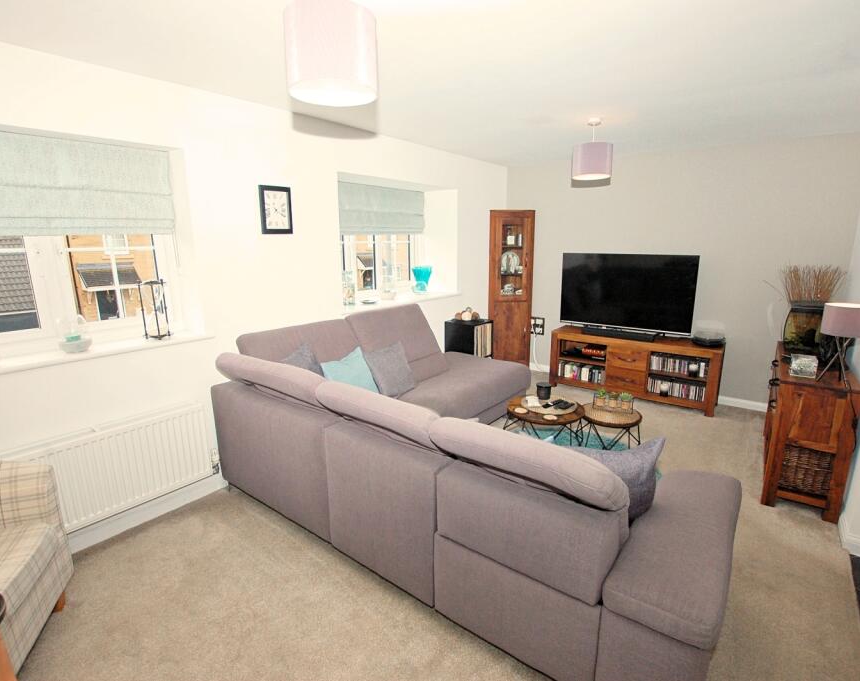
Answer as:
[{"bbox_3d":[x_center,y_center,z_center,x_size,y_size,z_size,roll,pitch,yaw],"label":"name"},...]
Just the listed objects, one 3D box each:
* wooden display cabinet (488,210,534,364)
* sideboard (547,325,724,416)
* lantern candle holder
[{"bbox_3d":[0.932,-0.566,5.134,0.500,1.880,0.280,-2,13,-5],"label":"wooden display cabinet"},{"bbox_3d":[2.044,0.261,4.352,1.470,0.600,0.440,9,16,37],"label":"sideboard"},{"bbox_3d":[-1.593,-0.171,2.440,0.130,0.320,0.130,10,17,39],"label":"lantern candle holder"}]

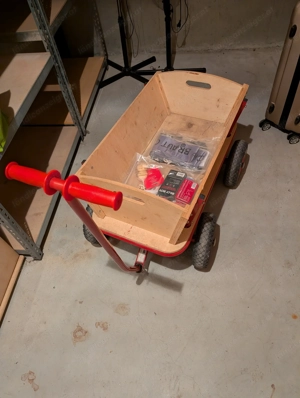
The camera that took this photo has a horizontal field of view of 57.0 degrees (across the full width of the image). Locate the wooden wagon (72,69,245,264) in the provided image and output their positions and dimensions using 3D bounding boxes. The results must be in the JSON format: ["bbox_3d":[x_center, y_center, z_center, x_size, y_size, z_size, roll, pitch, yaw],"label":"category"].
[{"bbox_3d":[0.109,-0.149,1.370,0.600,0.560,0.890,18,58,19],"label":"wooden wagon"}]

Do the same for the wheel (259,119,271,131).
[{"bbox_3d":[0.774,-0.497,1.865,0.056,0.056,0.045,-24,55,-11],"label":"wheel"}]

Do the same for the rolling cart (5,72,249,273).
[{"bbox_3d":[0.046,-0.175,1.171,0.610,0.920,1.100,18,58,19],"label":"rolling cart"}]

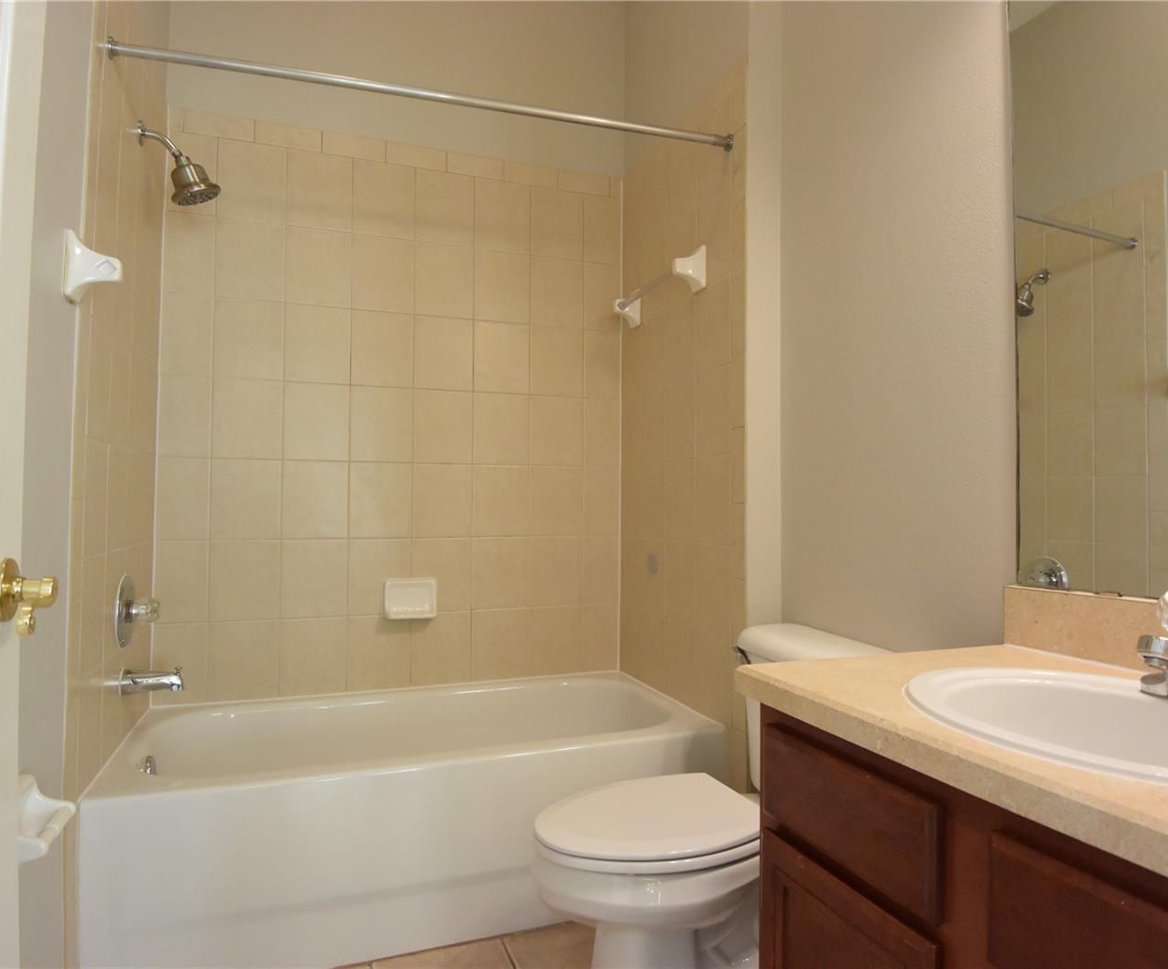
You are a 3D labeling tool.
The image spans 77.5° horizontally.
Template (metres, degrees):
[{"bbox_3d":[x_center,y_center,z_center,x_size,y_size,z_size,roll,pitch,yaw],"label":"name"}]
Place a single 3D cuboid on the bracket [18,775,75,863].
[{"bbox_3d":[-0.861,0.542,1.144,0.076,0.130,0.165,1,-2,-20],"label":"bracket"}]

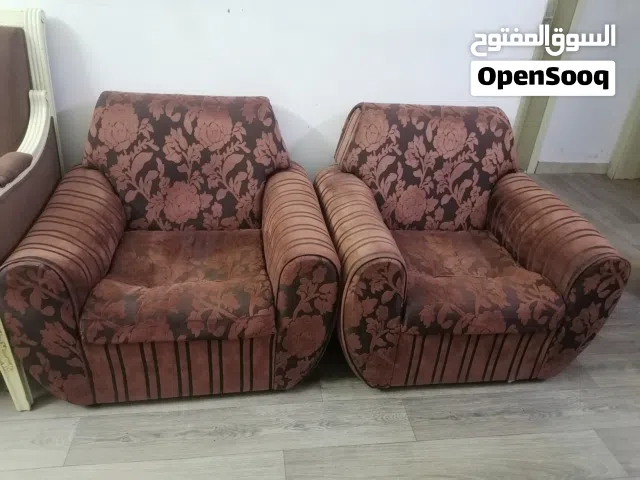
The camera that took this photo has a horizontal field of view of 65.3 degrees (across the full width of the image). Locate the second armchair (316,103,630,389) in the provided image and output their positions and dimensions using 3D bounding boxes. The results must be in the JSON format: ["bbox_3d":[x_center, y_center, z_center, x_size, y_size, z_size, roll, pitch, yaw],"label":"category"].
[{"bbox_3d":[0.522,-0.017,2.104,1.023,0.891,0.843,-2,32,-9],"label":"second armchair"}]

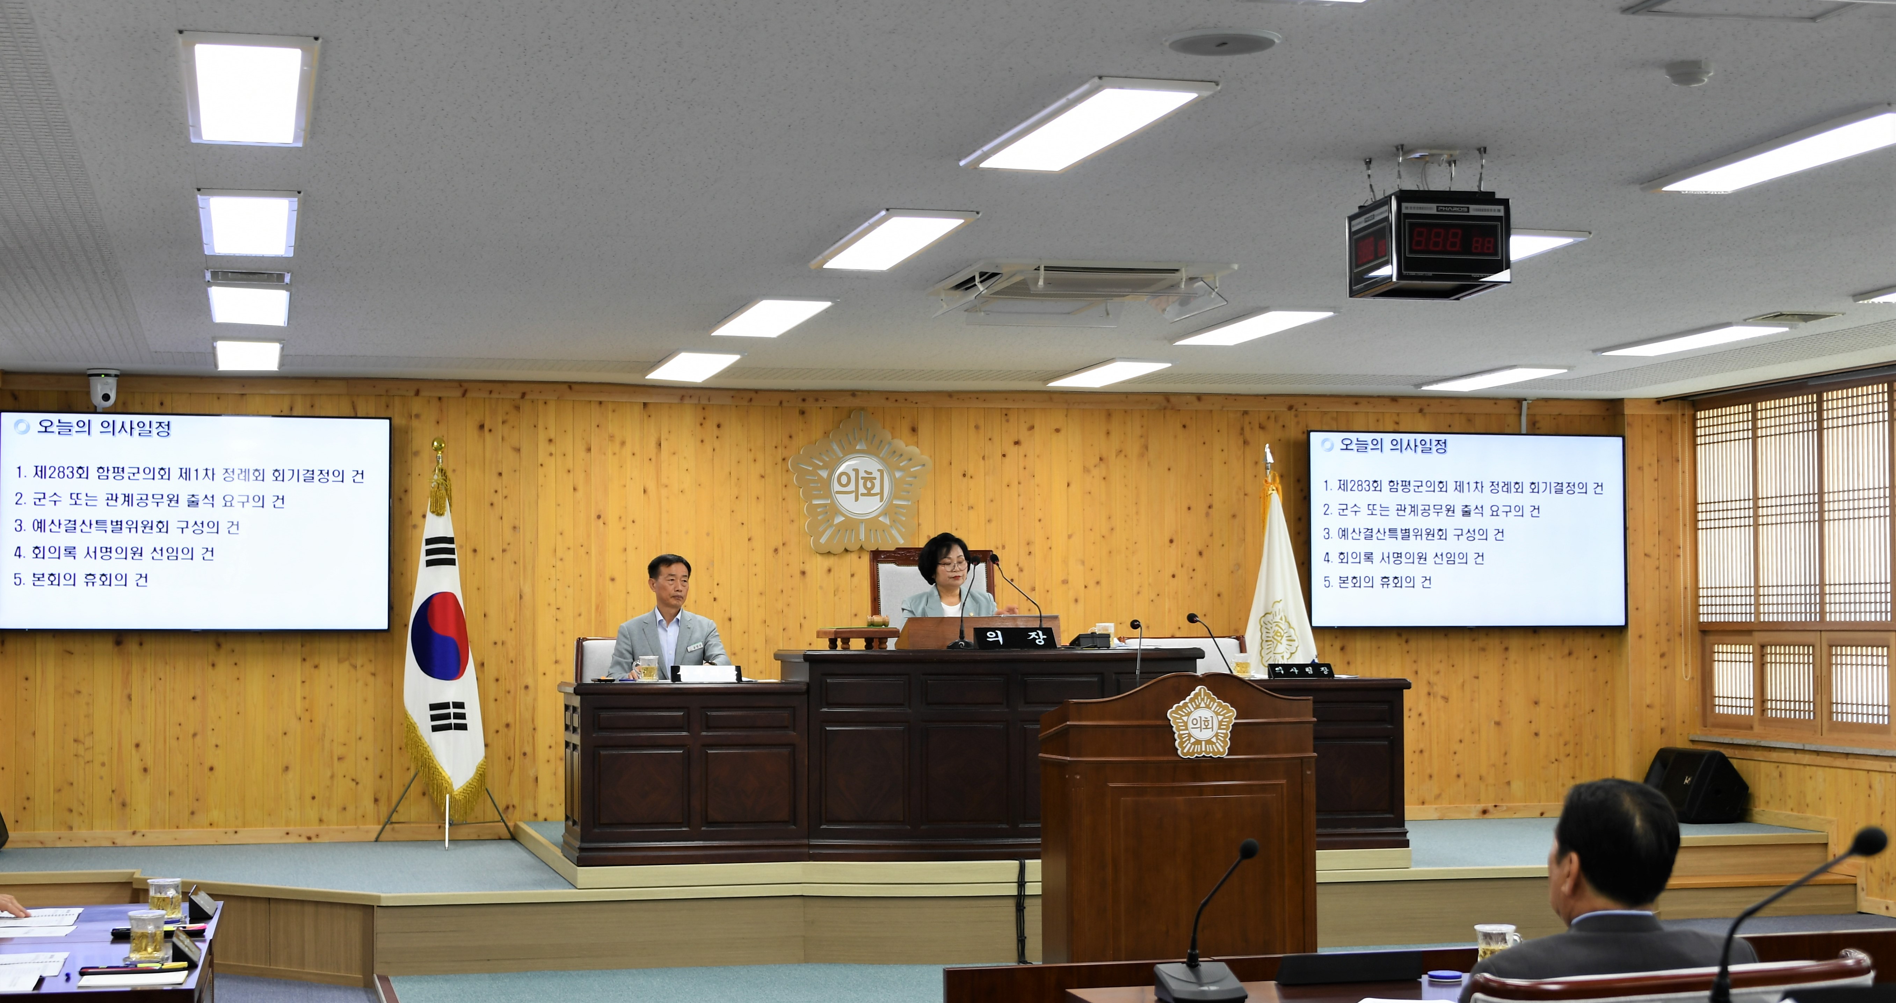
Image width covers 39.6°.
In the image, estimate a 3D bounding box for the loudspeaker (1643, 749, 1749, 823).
[{"bbox_3d":[4.168,1.591,14.749,0.375,0.380,0.600,1,-3,-15],"label":"loudspeaker"}]

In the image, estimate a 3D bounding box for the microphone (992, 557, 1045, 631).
[{"bbox_3d":[0.321,0.452,11.768,0.270,0.422,0.130,-1,-3,22],"label":"microphone"}]

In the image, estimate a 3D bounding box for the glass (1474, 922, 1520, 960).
[{"bbox_3d":[1.021,0.837,4.874,0.090,0.096,0.079,1,-3,-15],"label":"glass"}]

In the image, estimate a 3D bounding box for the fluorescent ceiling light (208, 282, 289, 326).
[{"bbox_3d":[-2.803,-0.790,10.573,0.310,0.050,1.220,1,-3,-15],"label":"fluorescent ceiling light"}]

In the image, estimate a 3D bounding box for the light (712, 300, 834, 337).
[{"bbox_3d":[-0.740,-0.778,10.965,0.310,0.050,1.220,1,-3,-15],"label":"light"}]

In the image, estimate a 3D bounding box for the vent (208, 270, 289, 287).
[{"bbox_3d":[-2.602,-0.828,9.803,0.306,0.035,0.310,1,-3,-15],"label":"vent"}]

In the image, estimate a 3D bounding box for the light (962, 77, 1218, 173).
[{"bbox_3d":[0.355,-0.991,7.036,0.310,0.036,1.220,1,-3,-15],"label":"light"}]

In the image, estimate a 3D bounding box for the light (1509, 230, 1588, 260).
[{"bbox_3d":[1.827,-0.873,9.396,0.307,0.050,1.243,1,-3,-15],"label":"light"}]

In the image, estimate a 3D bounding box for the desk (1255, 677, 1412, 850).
[{"bbox_3d":[1.506,1.203,12.180,1.000,0.765,0.740,1,-3,-15],"label":"desk"}]

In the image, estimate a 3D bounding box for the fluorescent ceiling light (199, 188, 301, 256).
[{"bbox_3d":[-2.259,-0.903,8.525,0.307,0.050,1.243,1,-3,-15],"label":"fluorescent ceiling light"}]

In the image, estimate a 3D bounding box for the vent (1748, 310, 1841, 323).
[{"bbox_3d":[3.581,-0.779,11.154,0.310,0.045,0.310,1,-3,-15],"label":"vent"}]

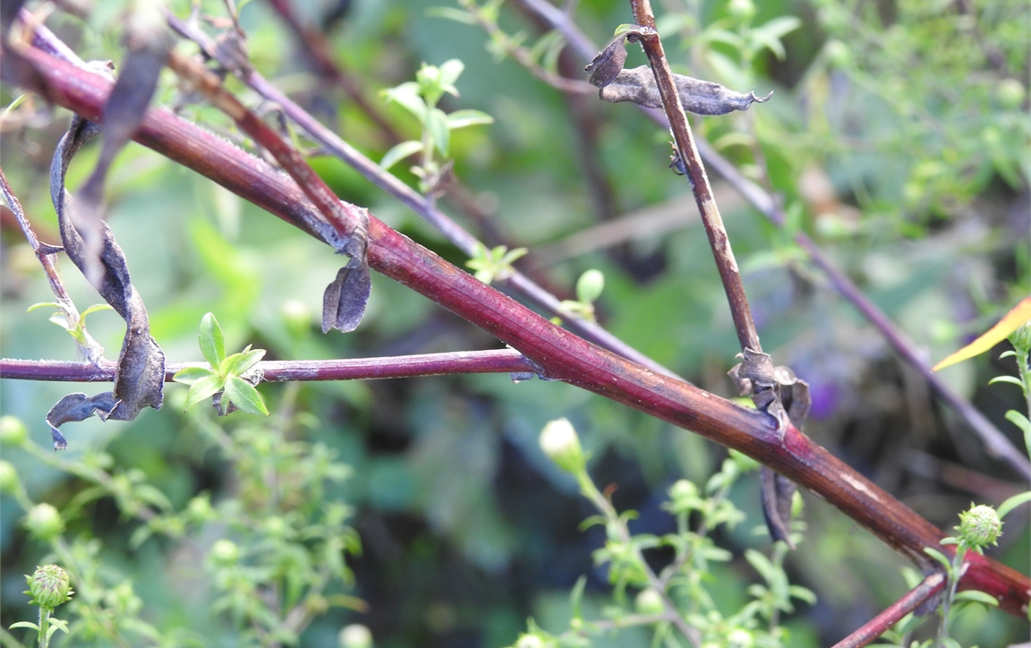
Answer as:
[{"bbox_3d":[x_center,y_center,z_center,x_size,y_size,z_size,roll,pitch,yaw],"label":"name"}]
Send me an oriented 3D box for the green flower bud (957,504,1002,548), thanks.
[{"bbox_3d":[0.093,0.041,0.450,0.009,0.008,0.009,26,37,0],"label":"green flower bud"}]

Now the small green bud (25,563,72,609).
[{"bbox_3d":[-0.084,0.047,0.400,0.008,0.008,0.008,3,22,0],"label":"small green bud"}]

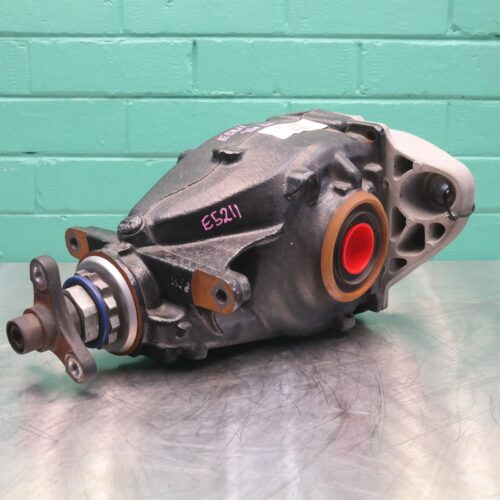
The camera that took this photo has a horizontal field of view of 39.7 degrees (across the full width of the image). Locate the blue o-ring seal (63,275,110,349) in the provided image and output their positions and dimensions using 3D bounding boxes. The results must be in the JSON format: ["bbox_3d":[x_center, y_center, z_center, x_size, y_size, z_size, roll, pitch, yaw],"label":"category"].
[{"bbox_3d":[-0.147,0.057,0.624,0.068,0.068,0.006,12,22,42],"label":"blue o-ring seal"}]

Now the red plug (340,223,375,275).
[{"bbox_3d":[0.103,-0.003,0.703,0.021,0.052,0.052,14,18,42],"label":"red plug"}]

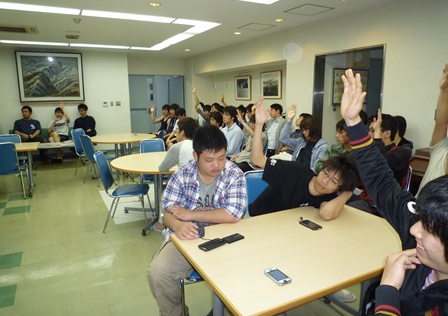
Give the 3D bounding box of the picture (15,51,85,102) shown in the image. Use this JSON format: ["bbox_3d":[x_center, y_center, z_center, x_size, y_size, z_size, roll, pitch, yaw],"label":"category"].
[{"bbox_3d":[-3.958,-1.852,7.446,1.400,1.110,0.050,-6,12,-28],"label":"picture"}]

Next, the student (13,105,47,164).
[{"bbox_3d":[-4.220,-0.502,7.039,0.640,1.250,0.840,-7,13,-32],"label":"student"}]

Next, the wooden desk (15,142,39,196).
[{"bbox_3d":[-3.250,0.228,4.571,1.200,0.710,0.760,-7,13,-27],"label":"wooden desk"}]

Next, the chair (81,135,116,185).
[{"bbox_3d":[-2.021,0.012,5.361,0.460,0.820,0.550,7,13,34],"label":"chair"}]

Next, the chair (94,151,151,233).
[{"bbox_3d":[-1.074,0.342,3.574,0.560,0.810,0.480,-2,11,-6],"label":"chair"}]

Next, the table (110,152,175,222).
[{"bbox_3d":[-0.693,0.367,3.775,1.220,0.700,1.220,-6,12,-28],"label":"table"}]

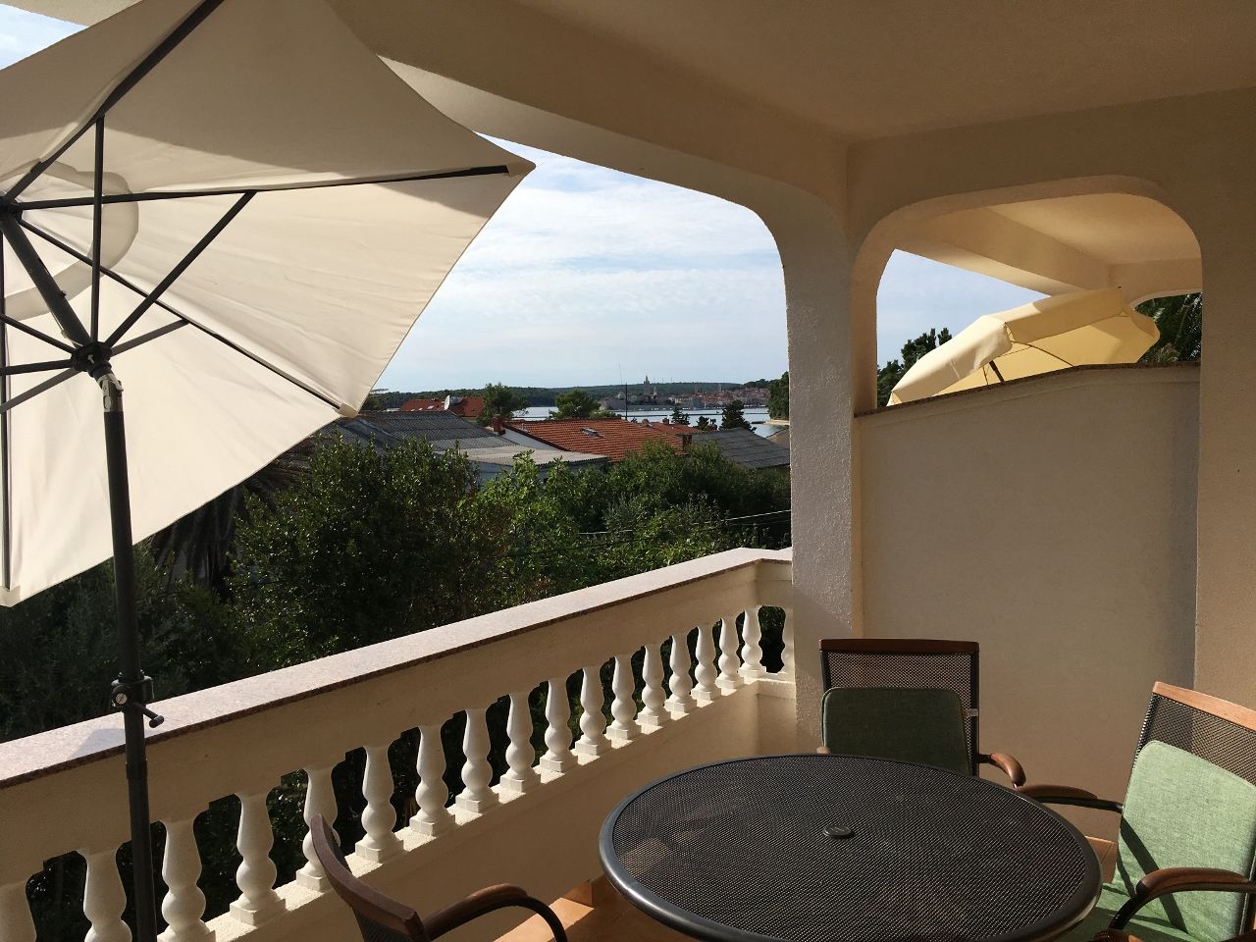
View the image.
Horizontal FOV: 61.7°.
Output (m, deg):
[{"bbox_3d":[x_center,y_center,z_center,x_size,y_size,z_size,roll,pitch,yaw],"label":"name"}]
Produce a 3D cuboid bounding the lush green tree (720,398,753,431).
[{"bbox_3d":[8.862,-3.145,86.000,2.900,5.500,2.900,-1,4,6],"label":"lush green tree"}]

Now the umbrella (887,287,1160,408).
[{"bbox_3d":[2.399,0.023,6.696,1.750,2.200,1.880,2,5,35],"label":"umbrella"}]

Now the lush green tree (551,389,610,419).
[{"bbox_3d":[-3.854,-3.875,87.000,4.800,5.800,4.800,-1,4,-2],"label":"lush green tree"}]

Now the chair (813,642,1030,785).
[{"bbox_3d":[0.701,0.966,2.662,0.600,0.940,0.640,0,4,13],"label":"chair"}]

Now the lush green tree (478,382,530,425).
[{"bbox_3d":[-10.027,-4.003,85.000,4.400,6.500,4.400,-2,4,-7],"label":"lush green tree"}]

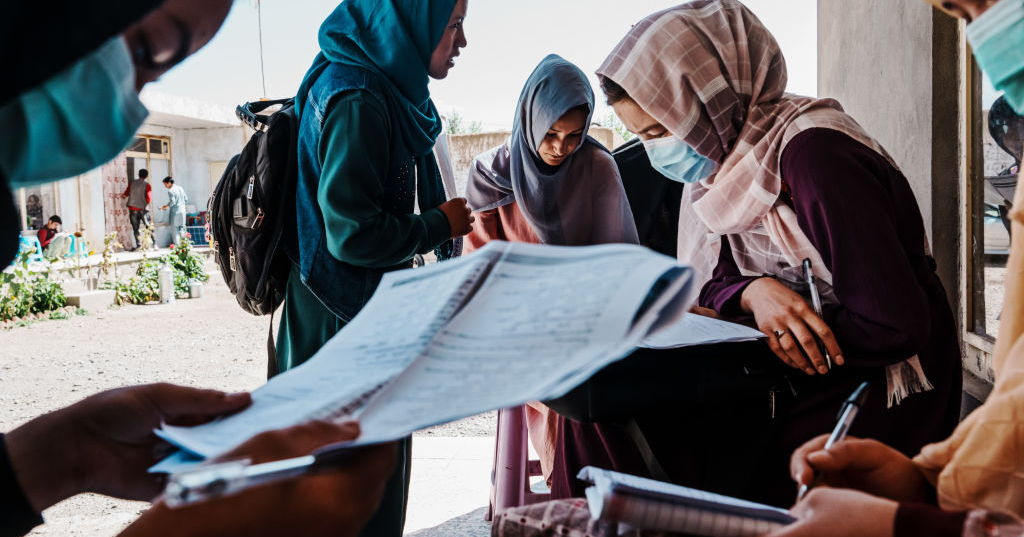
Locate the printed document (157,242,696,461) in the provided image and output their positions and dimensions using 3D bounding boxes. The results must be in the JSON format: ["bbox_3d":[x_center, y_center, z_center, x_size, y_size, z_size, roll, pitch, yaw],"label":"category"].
[{"bbox_3d":[-0.073,0.066,0.780,0.370,0.090,0.265,-13,26,41],"label":"printed document"}]

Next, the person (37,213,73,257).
[{"bbox_3d":[-7.441,-0.522,15.300,0.500,0.720,0.420,0,4,24],"label":"person"}]

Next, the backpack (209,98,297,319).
[{"bbox_3d":[-0.536,-0.126,1.970,0.180,0.440,0.300,-2,3,-8],"label":"backpack"}]

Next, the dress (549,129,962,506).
[{"bbox_3d":[0.345,0.232,1.355,0.560,0.850,0.440,-3,4,-16],"label":"dress"}]

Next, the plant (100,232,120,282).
[{"bbox_3d":[-5.560,-0.166,13.000,0.280,0.680,0.280,-2,3,0],"label":"plant"}]

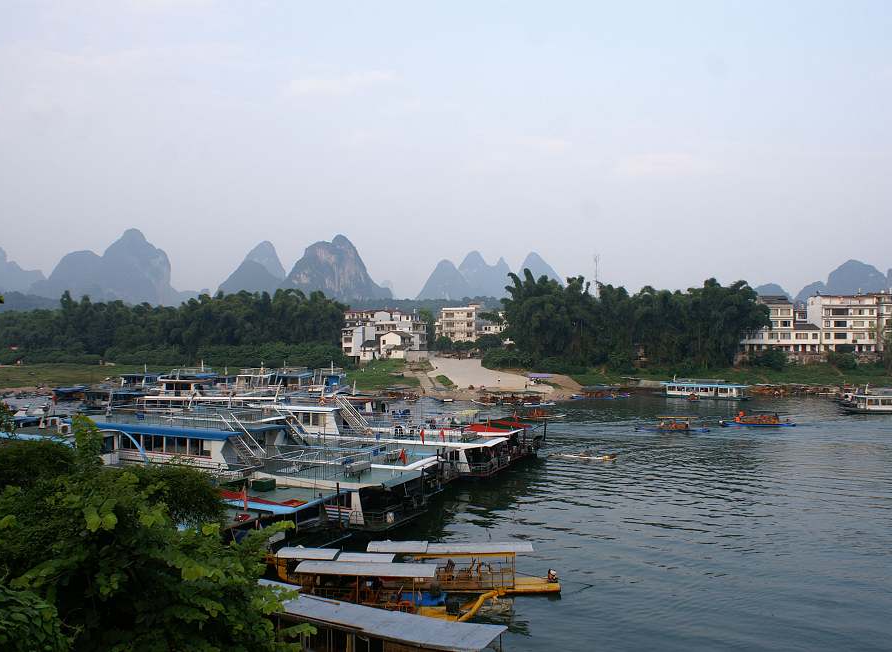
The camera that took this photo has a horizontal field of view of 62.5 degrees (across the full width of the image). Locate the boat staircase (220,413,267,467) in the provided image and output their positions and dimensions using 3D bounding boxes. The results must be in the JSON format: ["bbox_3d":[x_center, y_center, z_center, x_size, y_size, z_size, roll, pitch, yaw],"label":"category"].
[{"bbox_3d":[-15.800,8.827,57.000,3.600,3.700,1.100,0,0,27],"label":"boat staircase"}]

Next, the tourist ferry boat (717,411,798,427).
[{"bbox_3d":[42.400,12.497,99.800,10.200,2.200,2.100,0,0,1],"label":"tourist ferry boat"}]

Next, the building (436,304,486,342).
[{"bbox_3d":[5.000,0.472,250.000,14.500,14.200,11.000,0,0,0],"label":"building"}]

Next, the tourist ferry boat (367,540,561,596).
[{"bbox_3d":[0.750,12.027,37.000,9.800,2.250,2.100,0,0,0],"label":"tourist ferry boat"}]

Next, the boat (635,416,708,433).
[{"bbox_3d":[29.300,12.559,94.700,9.300,2.000,2.100,0,0,0],"label":"boat"}]

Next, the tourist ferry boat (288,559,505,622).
[{"bbox_3d":[-2.600,12.053,33.800,9.400,2.150,2.100,0,0,7],"label":"tourist ferry boat"}]

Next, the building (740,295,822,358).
[{"bbox_3d":[91.000,0.298,200.000,18.500,16.400,10.500,0,0,6],"label":"building"}]

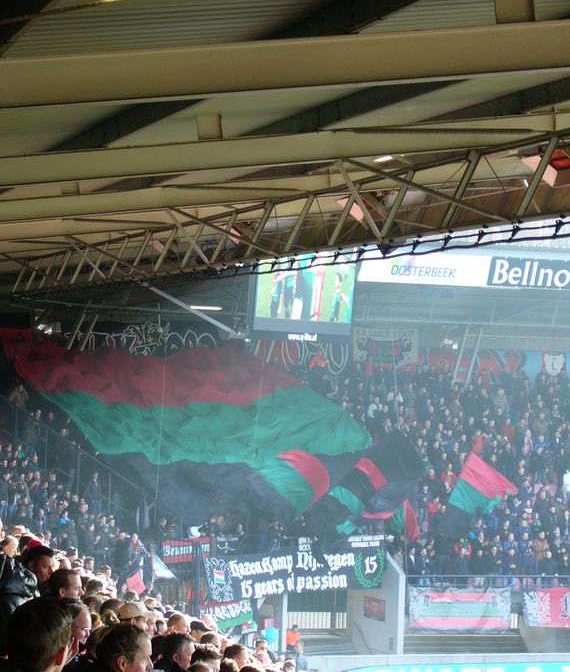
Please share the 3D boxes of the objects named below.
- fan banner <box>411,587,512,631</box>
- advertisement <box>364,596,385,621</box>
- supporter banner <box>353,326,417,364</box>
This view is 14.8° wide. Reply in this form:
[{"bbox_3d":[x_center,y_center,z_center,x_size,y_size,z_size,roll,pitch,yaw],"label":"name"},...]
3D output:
[{"bbox_3d":[5.439,8.471,67.999,3.366,1.345,0.060,2,-1,-17],"label":"fan banner"},{"bbox_3d":[2.809,8.556,68.837,0.050,0.679,1.420,2,-1,-25],"label":"advertisement"},{"bbox_3d":[3.686,0.366,80.350,2.488,1.300,0.050,2,-1,-17],"label":"supporter banner"}]

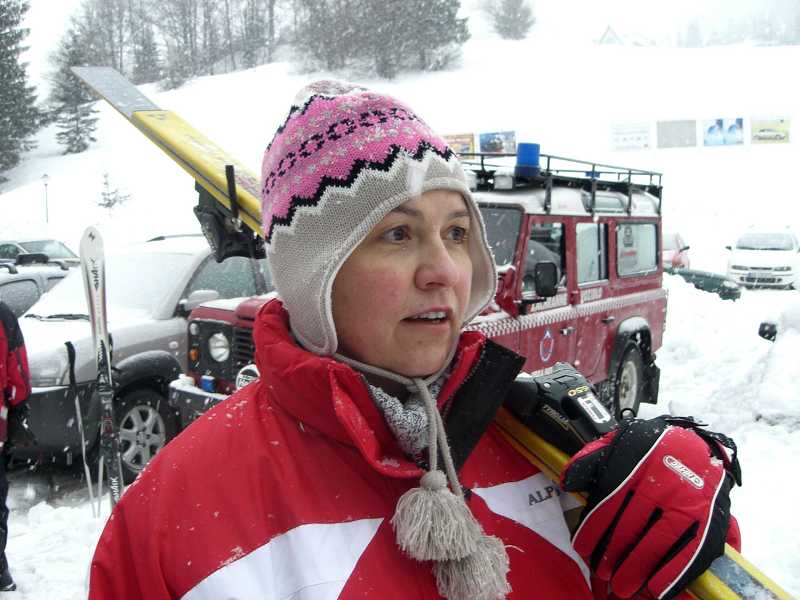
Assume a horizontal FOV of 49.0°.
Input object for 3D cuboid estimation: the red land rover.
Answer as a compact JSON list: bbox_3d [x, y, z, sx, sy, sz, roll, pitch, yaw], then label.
[{"bbox_3d":[0.552,0.063,6.543,1.780,2.170,4.550,5,7,33],"label":"red land rover"}]

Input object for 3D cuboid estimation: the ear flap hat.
[{"bbox_3d":[-0.019,-0.072,0.790,0.200,0.260,0.230,-4,3,-37],"label":"ear flap hat"}]

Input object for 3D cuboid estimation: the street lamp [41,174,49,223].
[{"bbox_3d":[-29.105,-8.322,72.000,0.550,4.000,0.550,1,6,0],"label":"street lamp"}]

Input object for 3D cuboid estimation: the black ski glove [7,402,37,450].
[{"bbox_3d":[-1.746,0.583,4.050,0.130,0.220,0.120,3,6,18],"label":"black ski glove"}]

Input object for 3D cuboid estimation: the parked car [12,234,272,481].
[{"bbox_3d":[-1.902,0.252,7.351,1.810,1.700,4.320,3,6,26],"label":"parked car"}]

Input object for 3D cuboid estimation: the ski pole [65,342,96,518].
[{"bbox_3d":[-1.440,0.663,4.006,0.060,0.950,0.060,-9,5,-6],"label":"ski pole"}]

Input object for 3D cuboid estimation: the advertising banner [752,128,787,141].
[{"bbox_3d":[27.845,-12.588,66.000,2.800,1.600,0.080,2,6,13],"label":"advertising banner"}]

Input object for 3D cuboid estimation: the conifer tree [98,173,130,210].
[{"bbox_3d":[-22.837,-8.569,70.000,2.500,3.200,2.500,1,6,0],"label":"conifer tree"}]

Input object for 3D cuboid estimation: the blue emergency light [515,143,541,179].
[{"bbox_3d":[0.802,-0.878,5.528,0.155,0.215,0.155,1,6,0],"label":"blue emergency light"}]

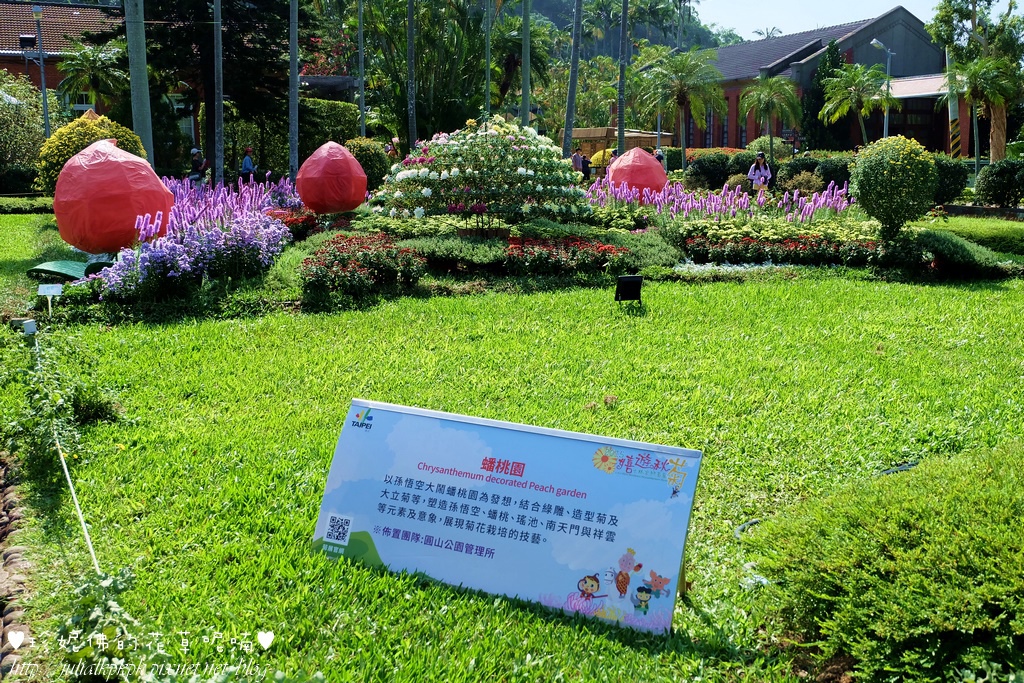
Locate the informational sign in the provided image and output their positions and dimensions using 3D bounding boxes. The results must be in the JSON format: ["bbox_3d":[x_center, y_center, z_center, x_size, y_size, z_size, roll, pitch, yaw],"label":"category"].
[{"bbox_3d":[-0.057,0.577,3.626,1.422,0.554,0.310,5,12,28],"label":"informational sign"}]

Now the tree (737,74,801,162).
[{"bbox_3d":[9.182,-7.371,36.376,2.300,4.100,2.300,0,11,0],"label":"tree"}]

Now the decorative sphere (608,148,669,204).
[{"bbox_3d":[3.247,-4.349,26.500,1.550,1.500,1.550,-1,11,0],"label":"decorative sphere"}]

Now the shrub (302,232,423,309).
[{"bbox_3d":[-1.537,-0.779,10.600,1.350,0.660,1.500,-1,11,0],"label":"shrub"}]

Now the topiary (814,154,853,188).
[{"bbox_3d":[8.345,-4.310,26.500,1.100,1.240,1.150,-1,11,0],"label":"topiary"}]

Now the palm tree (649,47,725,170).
[{"bbox_3d":[6.384,-8.151,37.468,3.000,5.100,3.000,0,11,0],"label":"palm tree"}]

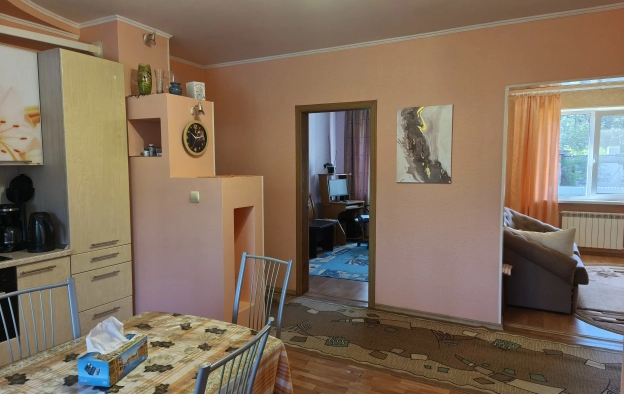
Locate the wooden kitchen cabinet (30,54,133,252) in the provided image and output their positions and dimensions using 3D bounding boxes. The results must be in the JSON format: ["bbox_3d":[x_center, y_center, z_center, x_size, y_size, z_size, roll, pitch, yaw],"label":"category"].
[{"bbox_3d":[-1.820,-0.318,3.182,0.590,1.396,0.486,3,6,29],"label":"wooden kitchen cabinet"}]

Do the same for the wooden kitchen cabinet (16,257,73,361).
[{"bbox_3d":[-2.011,0.810,2.916,0.570,0.795,0.332,3,6,29],"label":"wooden kitchen cabinet"}]

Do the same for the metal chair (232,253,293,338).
[{"bbox_3d":[-0.397,0.833,2.369,0.400,0.900,0.480,3,6,34],"label":"metal chair"}]

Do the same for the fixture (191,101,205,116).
[{"bbox_3d":[-0.872,-0.675,3.183,0.105,0.105,0.065,3,6,29],"label":"fixture"}]

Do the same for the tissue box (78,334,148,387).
[{"bbox_3d":[-0.684,0.563,1.444,0.115,0.084,0.210,1,5,11],"label":"tissue box"}]

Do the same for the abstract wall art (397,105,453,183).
[{"bbox_3d":[1.038,-0.472,3.826,0.508,0.694,0.025,3,6,29],"label":"abstract wall art"}]

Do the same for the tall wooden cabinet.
[{"bbox_3d":[-1.820,0.096,3.218,0.590,2.227,0.486,3,6,29],"label":"tall wooden cabinet"}]

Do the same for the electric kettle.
[{"bbox_3d":[-1.892,0.249,2.876,0.155,0.250,0.190,3,6,29],"label":"electric kettle"}]

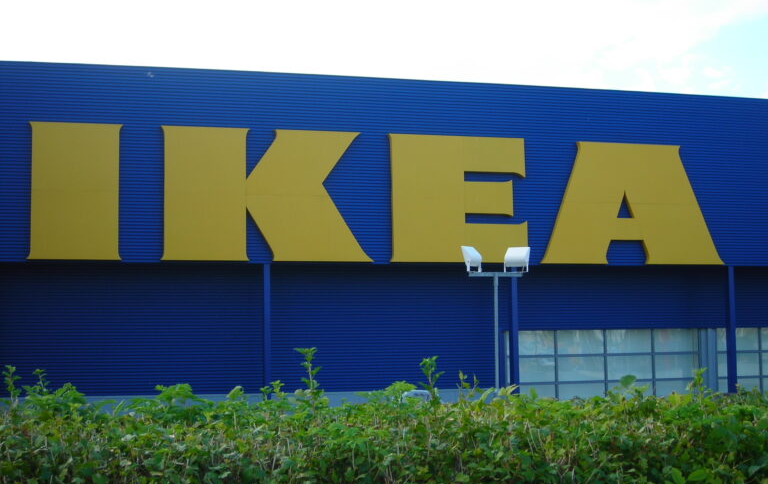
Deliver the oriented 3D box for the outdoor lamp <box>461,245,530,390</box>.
[{"bbox_3d":[2.245,2.323,24.030,1.330,4.500,0.550,1,-4,-16],"label":"outdoor lamp"}]

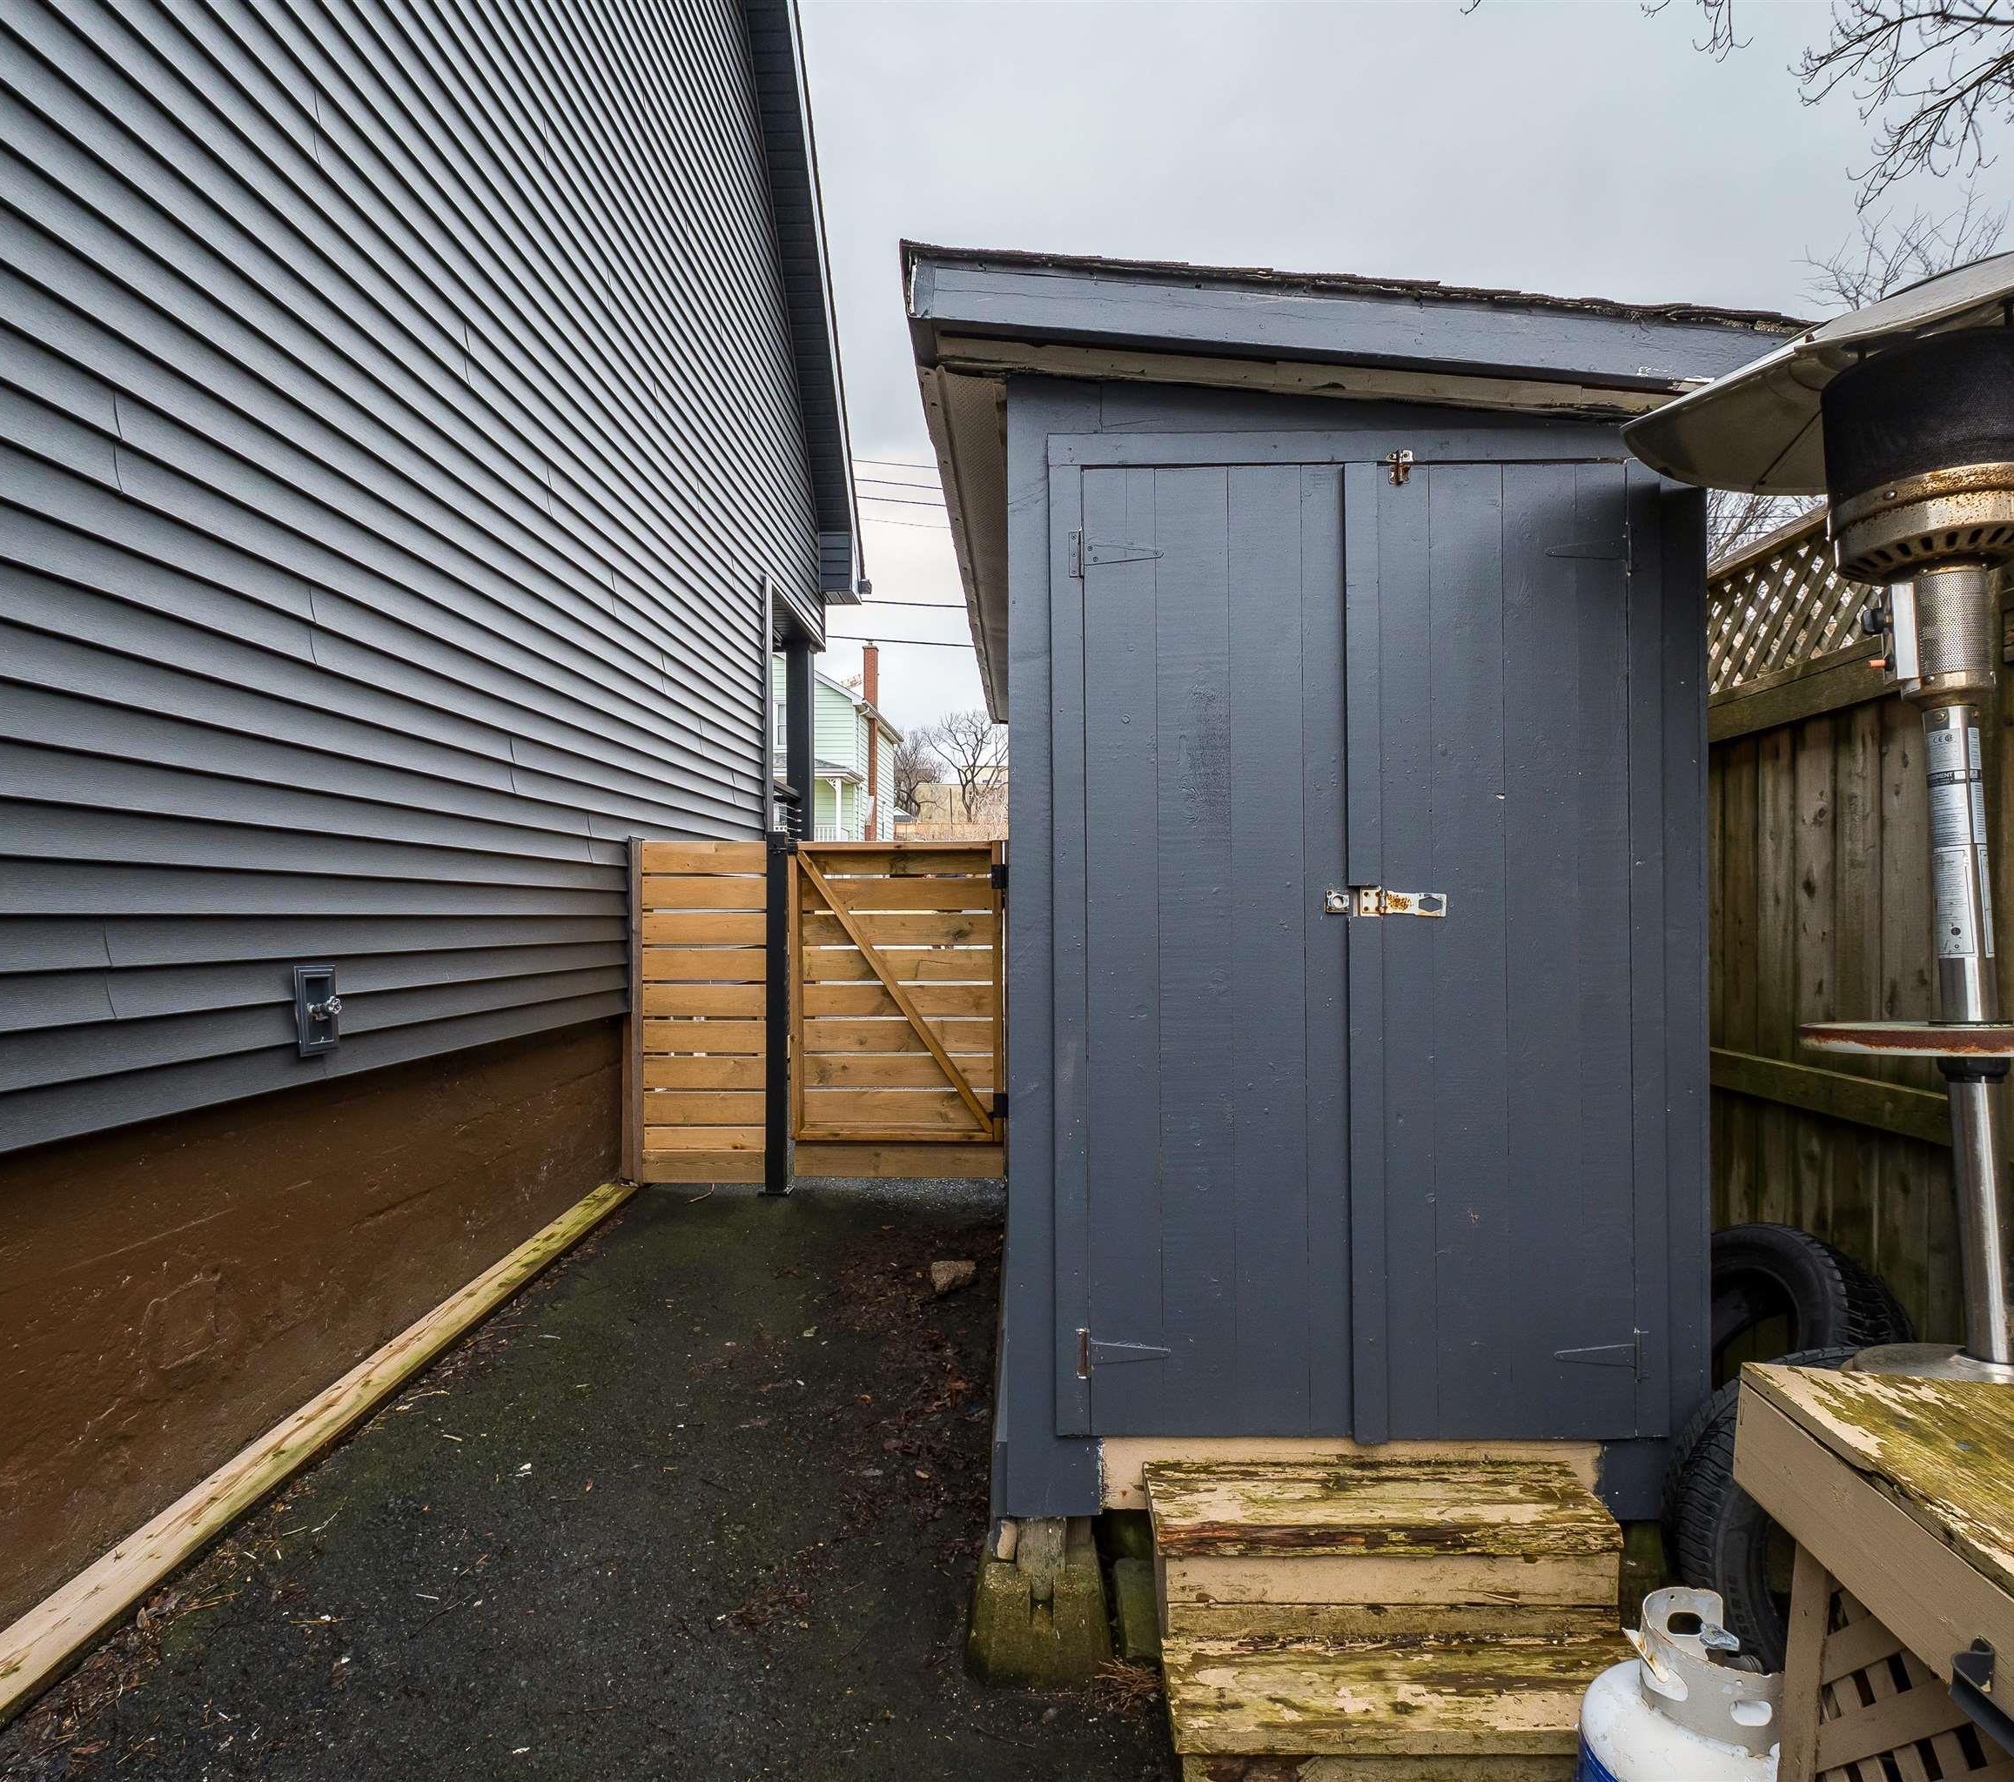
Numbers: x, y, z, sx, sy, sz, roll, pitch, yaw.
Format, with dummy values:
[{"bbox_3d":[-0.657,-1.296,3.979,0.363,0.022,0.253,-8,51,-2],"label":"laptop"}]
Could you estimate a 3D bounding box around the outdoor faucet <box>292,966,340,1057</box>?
[{"bbox_3d":[-1.650,0.294,2.706,0.080,0.215,0.125,0,-1,2],"label":"outdoor faucet"}]

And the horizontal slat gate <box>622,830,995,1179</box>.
[{"bbox_3d":[-0.790,0.512,4.750,1.620,1.460,0.090,0,-1,2],"label":"horizontal slat gate"}]

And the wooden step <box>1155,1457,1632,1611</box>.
[{"bbox_3d":[0.595,1.060,1.805,0.720,0.175,0.210,0,-1,1],"label":"wooden step"}]

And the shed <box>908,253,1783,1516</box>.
[{"bbox_3d":[0.612,0.066,3.600,1.460,2.110,3.700,0,-1,1],"label":"shed"}]

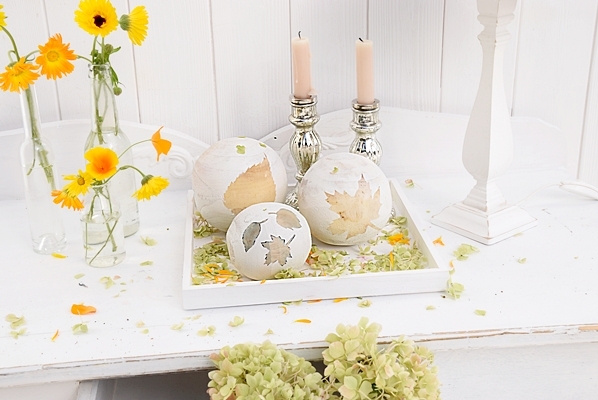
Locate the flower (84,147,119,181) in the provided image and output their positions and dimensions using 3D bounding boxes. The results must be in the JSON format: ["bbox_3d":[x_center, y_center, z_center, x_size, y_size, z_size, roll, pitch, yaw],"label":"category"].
[{"bbox_3d":[-0.234,-0.043,1.025,0.040,0.039,0.024,-8,-18,-15],"label":"flower"}]

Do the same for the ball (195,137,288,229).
[{"bbox_3d":[-0.075,-0.019,1.111,0.122,0.121,0.122,-1,24,1],"label":"ball"}]

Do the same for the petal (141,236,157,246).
[{"bbox_3d":[-0.197,0.054,1.131,0.021,0.006,0.017,-1,23,0],"label":"petal"}]

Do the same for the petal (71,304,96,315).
[{"bbox_3d":[-0.242,0.124,0.972,0.029,0.007,0.013,-1,24,1],"label":"petal"}]

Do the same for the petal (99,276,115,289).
[{"bbox_3d":[-0.229,0.098,1.028,0.019,0.006,0.018,-1,23,0],"label":"petal"}]

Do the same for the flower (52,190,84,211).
[{"bbox_3d":[-0.281,0.001,1.053,0.040,0.019,0.031,24,6,0],"label":"flower"}]

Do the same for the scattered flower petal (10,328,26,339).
[{"bbox_3d":[-0.301,0.144,0.929,0.019,0.006,0.015,-1,24,1],"label":"scattered flower petal"}]

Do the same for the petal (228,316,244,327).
[{"bbox_3d":[-0.068,0.132,0.938,0.017,0.006,0.012,-1,23,0],"label":"petal"}]

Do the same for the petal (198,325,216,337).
[{"bbox_3d":[-0.099,0.141,0.925,0.020,0.006,0.015,-1,24,1],"label":"petal"}]

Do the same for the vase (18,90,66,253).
[{"bbox_3d":[-0.326,-0.042,1.084,0.043,0.224,0.043,-1,24,1],"label":"vase"}]

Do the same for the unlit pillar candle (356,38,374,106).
[{"bbox_3d":[0.086,-0.161,1.117,0.022,0.094,0.022,-1,23,0],"label":"unlit pillar candle"}]

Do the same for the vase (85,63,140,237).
[{"bbox_3d":[-0.249,-0.065,1.125,0.066,0.229,0.066,-1,24,1],"label":"vase"}]

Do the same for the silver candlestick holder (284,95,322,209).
[{"bbox_3d":[0.009,-0.064,1.187,0.076,0.159,0.076,-1,23,0],"label":"silver candlestick holder"}]

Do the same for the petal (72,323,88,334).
[{"bbox_3d":[-0.235,0.138,0.930,0.017,0.008,0.014,-1,23,0],"label":"petal"}]

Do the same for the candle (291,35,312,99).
[{"bbox_3d":[0.004,-0.170,1.109,0.022,0.088,0.022,-1,24,1],"label":"candle"}]

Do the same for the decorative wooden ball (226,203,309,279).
[{"bbox_3d":[-0.034,0.049,1.008,0.100,0.092,0.100,-1,24,1],"label":"decorative wooden ball"}]

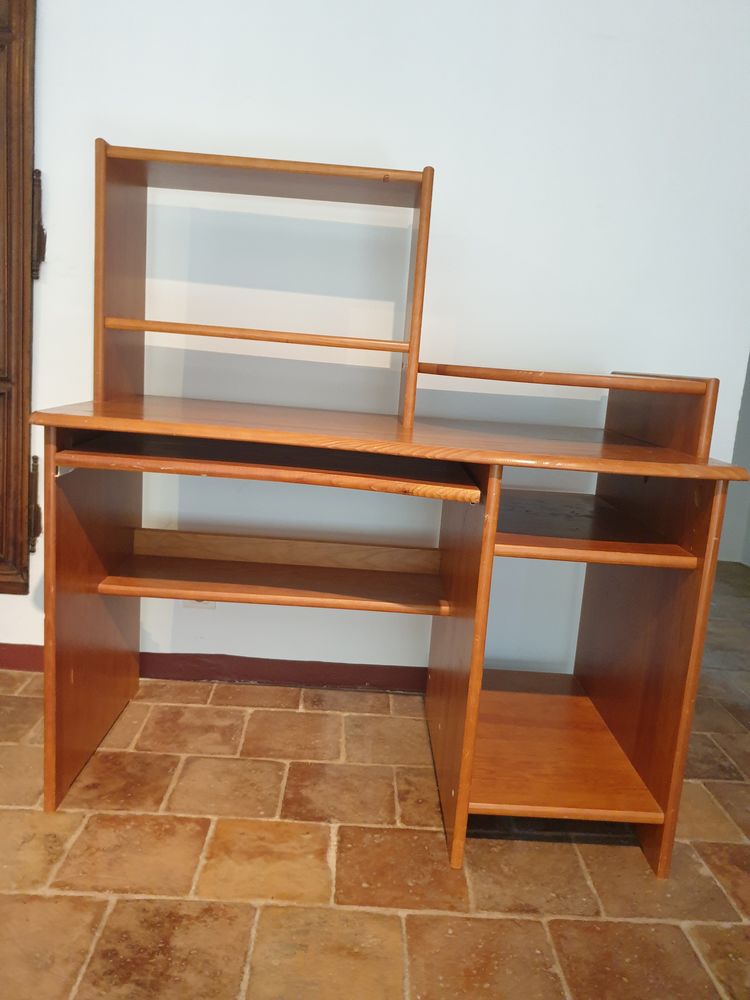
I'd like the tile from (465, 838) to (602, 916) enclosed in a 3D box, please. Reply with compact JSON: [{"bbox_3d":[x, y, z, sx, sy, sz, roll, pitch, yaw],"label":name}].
[{"bbox_3d":[0.274,0.667,1.324,0.214,0.020,0.207,4,10,-1],"label":"tile"}]

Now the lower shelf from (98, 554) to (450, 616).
[{"bbox_3d":[-0.207,0.187,1.667,0.724,0.020,0.247,4,10,-1],"label":"lower shelf"}]

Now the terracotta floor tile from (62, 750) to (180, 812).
[{"bbox_3d":[-0.528,0.582,1.537,0.223,0.020,0.208,4,10,-2],"label":"terracotta floor tile"}]

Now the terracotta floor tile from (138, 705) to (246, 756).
[{"bbox_3d":[-0.425,0.549,1.764,0.226,0.020,0.213,4,10,-2],"label":"terracotta floor tile"}]

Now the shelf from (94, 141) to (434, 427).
[{"bbox_3d":[-0.226,-0.440,1.602,0.644,0.494,0.267,4,10,-1],"label":"shelf"}]

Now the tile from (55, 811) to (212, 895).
[{"bbox_3d":[-0.418,0.628,1.321,0.225,0.020,0.209,4,10,-2],"label":"tile"}]

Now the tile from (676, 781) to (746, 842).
[{"bbox_3d":[0.611,0.649,1.556,0.217,0.020,0.214,4,10,-1],"label":"tile"}]

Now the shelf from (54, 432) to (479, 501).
[{"bbox_3d":[-0.184,-0.072,1.417,0.704,0.021,0.436,4,10,-1],"label":"shelf"}]

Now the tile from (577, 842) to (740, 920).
[{"bbox_3d":[0.495,0.688,1.351,0.225,0.020,0.210,4,10,-2],"label":"tile"}]

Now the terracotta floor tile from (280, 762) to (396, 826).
[{"bbox_3d":[-0.070,0.612,1.553,0.224,0.020,0.209,4,10,-2],"label":"terracotta floor tile"}]

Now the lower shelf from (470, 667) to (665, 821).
[{"bbox_3d":[0.335,0.501,1.623,0.349,0.018,0.604,4,10,-2],"label":"lower shelf"}]

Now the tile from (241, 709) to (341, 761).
[{"bbox_3d":[-0.190,0.564,1.777,0.220,0.020,0.218,4,10,-2],"label":"tile"}]

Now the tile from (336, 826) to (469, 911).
[{"bbox_3d":[0.046,0.652,1.318,0.221,0.020,0.210,4,10,-1],"label":"tile"}]

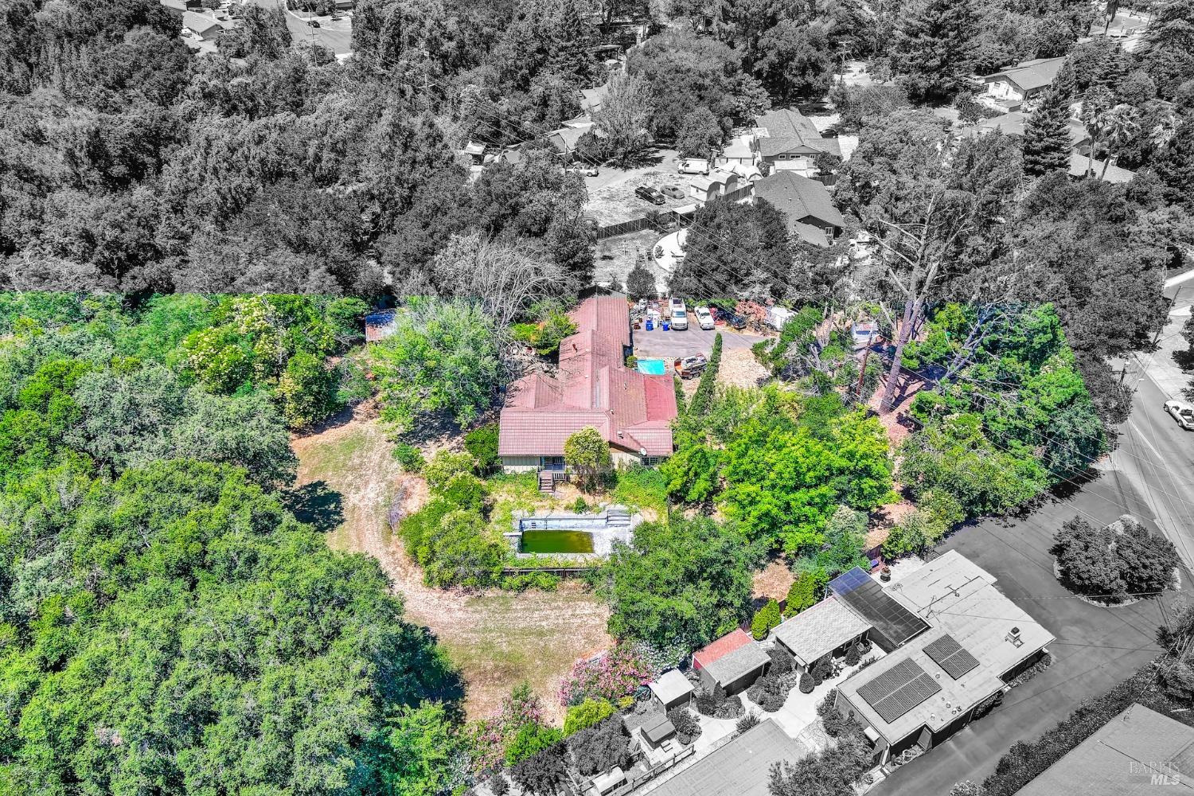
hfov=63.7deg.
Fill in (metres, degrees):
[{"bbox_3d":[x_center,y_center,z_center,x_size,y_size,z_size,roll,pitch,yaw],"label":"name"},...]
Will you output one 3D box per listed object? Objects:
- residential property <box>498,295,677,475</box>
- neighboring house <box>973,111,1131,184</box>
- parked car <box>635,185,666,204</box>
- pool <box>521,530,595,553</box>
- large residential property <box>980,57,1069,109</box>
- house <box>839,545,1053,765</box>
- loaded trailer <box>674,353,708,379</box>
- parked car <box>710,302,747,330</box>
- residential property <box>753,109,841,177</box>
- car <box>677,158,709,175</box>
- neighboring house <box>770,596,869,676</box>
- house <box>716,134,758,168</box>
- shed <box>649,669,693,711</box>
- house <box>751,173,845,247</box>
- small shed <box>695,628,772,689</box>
[{"bbox_3d":[-0.592,-2.926,112.705,19.200,5.500,33.500,0,35,0],"label":"residential property"},{"bbox_3d":[84.724,-47.319,180.347,26.000,5.000,20.000,23,41,29],"label":"neighboring house"},{"bbox_3d":[9.191,-34.829,165.060,5.400,1.750,1.900,28,44,34],"label":"parked car"},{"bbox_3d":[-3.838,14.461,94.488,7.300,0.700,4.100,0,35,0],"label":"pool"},{"bbox_3d":[89.600,-66.200,197.130,20.500,4.600,10.300,-24,44,-28],"label":"large residential property"},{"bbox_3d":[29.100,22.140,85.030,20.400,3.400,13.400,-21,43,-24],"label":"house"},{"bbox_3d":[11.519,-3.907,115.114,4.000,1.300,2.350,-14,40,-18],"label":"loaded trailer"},{"bbox_3d":[17.700,-10.780,128.760,1.800,1.450,4.700,-25,44,-28],"label":"parked car"},{"bbox_3d":[35.000,-46.250,171.350,14.000,4.900,19.500,-1,38,-2],"label":"residential property"},{"bbox_3d":[17.810,-41.894,174.747,5.400,2.250,2.000,5,35,7],"label":"car"},{"bbox_3d":[18.846,20.584,81.643,7.200,2.700,4.300,-20,40,-26],"label":"neighboring house"},{"bbox_3d":[25.919,-45.588,179.225,6.500,3.200,8.500,1,35,2],"label":"house"},{"bbox_3d":[6.310,25.260,81.980,3.000,2.250,2.350,-23,43,-26],"label":"shed"},{"bbox_3d":[32.479,-30.019,155.445,12.000,5.000,23.800,-1,35,-2],"label":"house"},{"bbox_3d":[11.750,23.340,84.310,5.200,2.400,3.900,-22,43,-26],"label":"small shed"}]

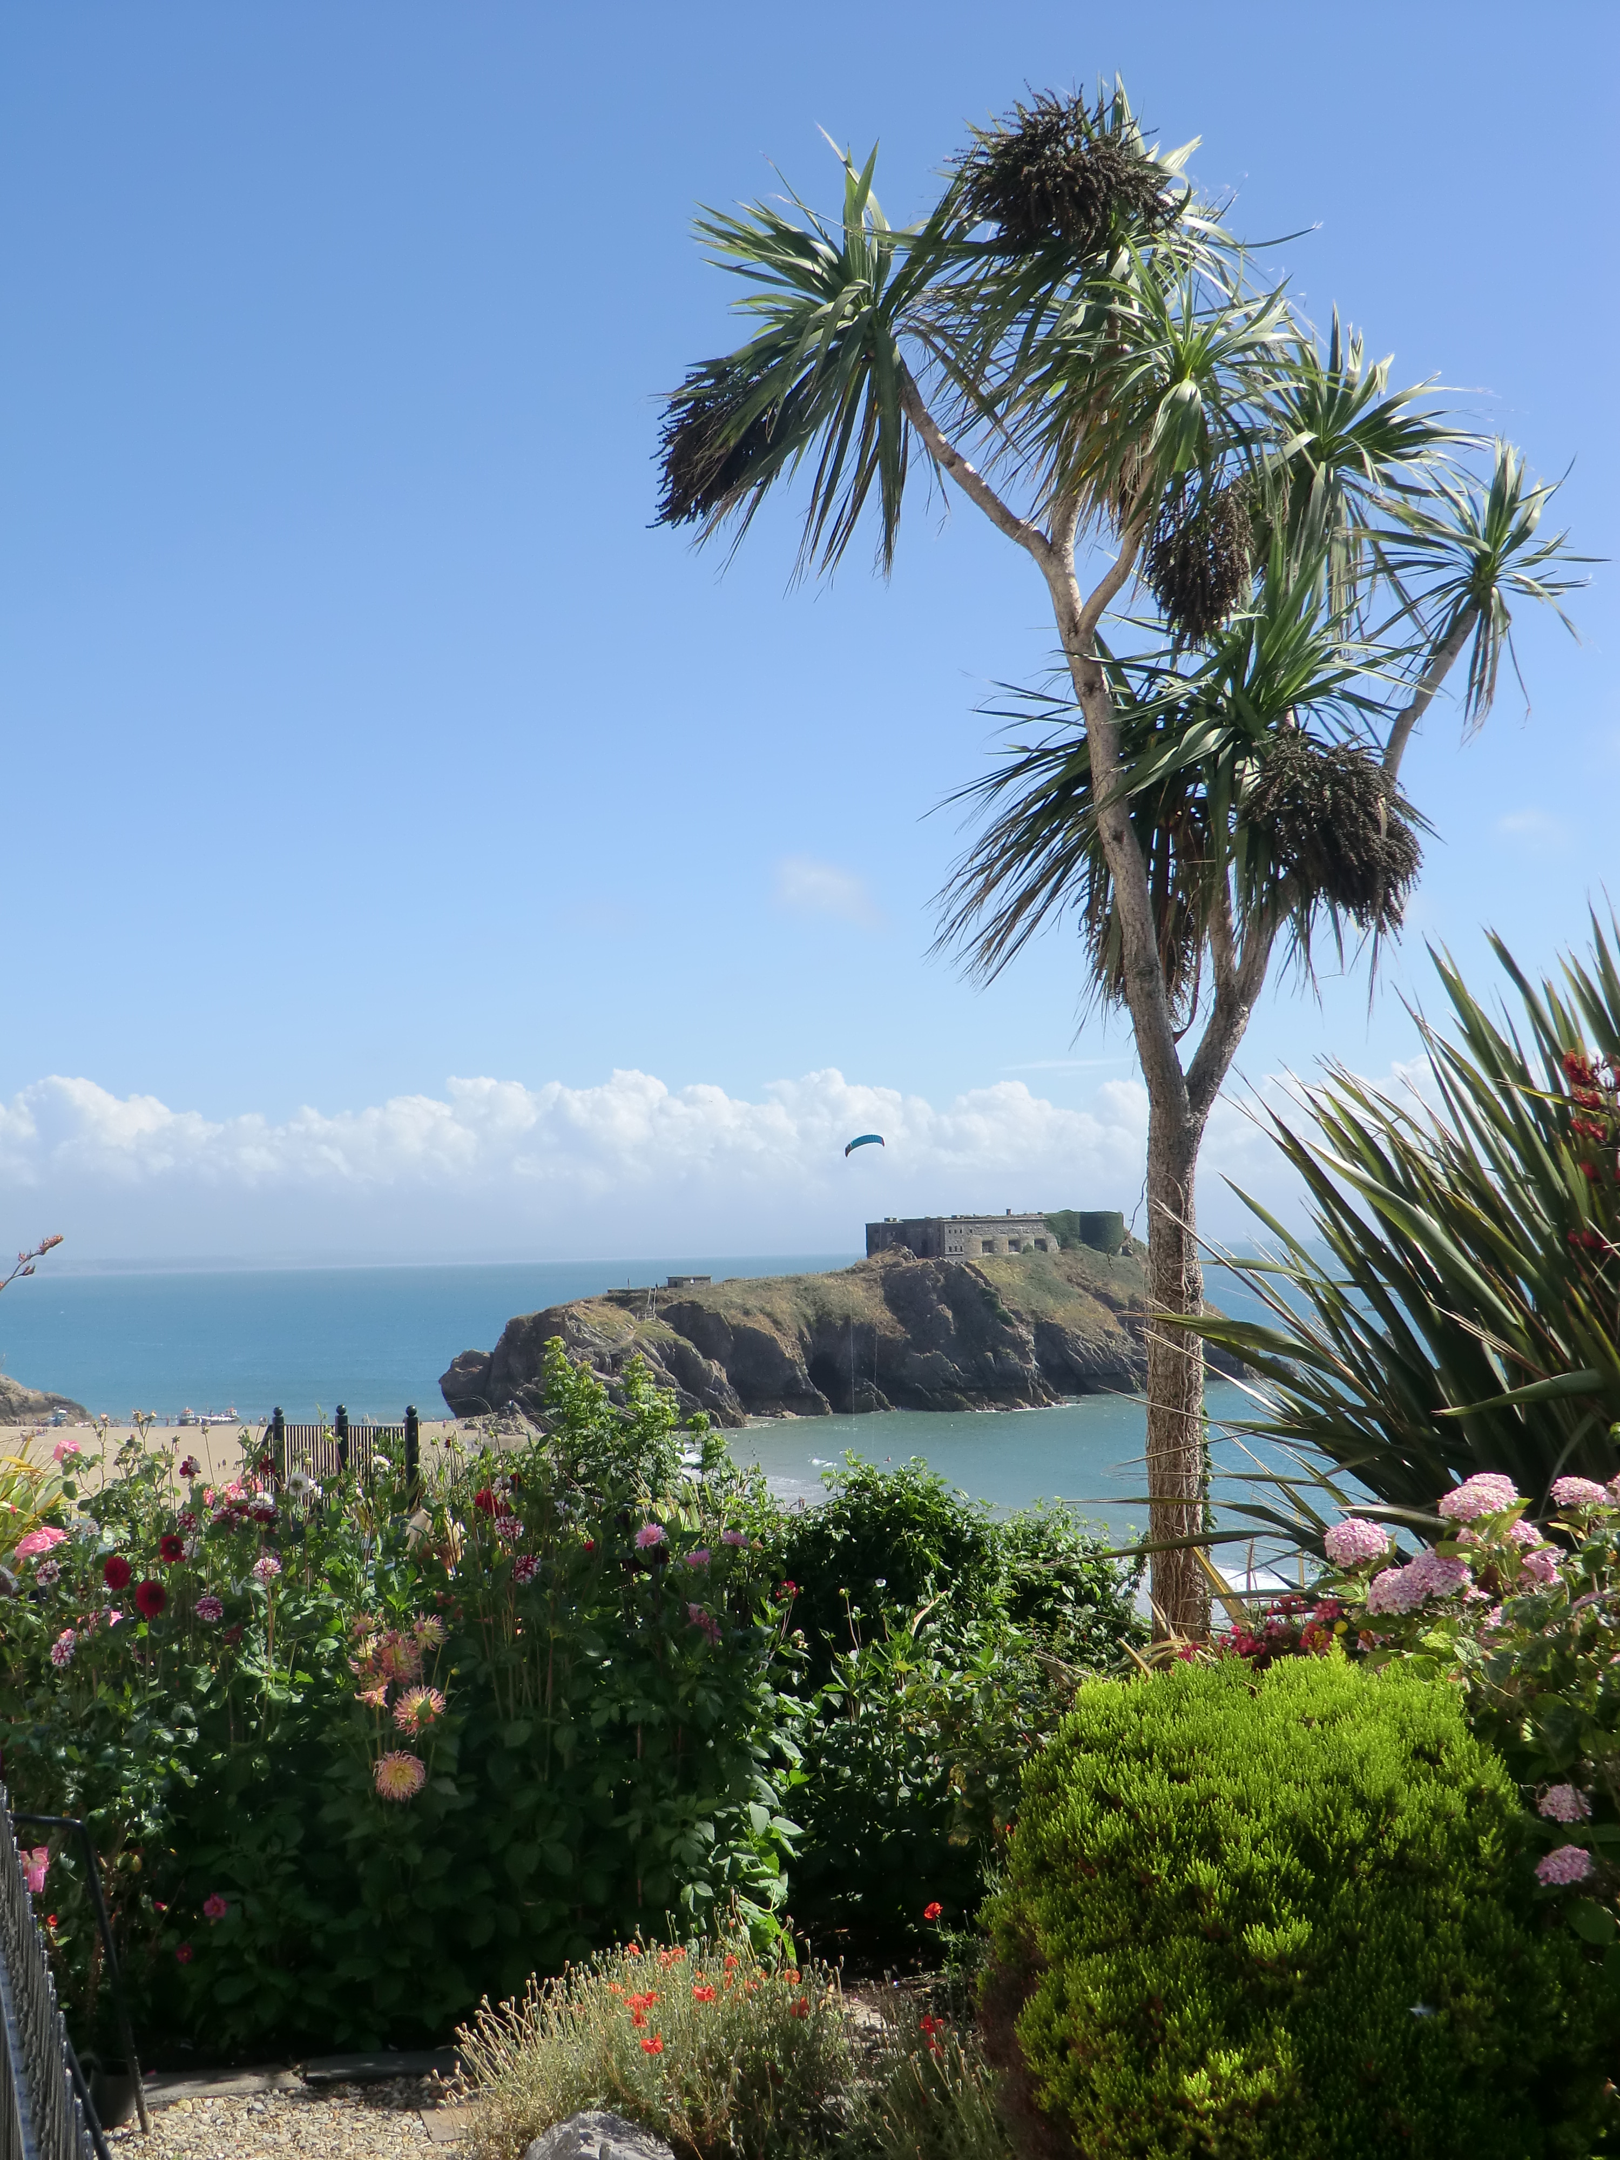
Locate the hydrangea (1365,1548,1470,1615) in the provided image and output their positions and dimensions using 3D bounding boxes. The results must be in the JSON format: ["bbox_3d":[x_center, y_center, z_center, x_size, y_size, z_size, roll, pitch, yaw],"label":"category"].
[{"bbox_3d":[1.243,1.027,6.000,0.210,0.125,0.160,-2,-3,0],"label":"hydrangea"}]

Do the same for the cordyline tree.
[{"bbox_3d":[0.853,-0.437,8.300,2.450,4.650,2.200,-2,-3,0],"label":"cordyline tree"}]

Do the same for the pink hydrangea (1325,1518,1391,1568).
[{"bbox_3d":[1.139,0.962,6.100,0.140,0.095,0.135,-2,-3,0],"label":"pink hydrangea"}]

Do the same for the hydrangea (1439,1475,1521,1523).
[{"bbox_3d":[1.367,0.856,6.000,0.165,0.095,0.155,-2,-3,0],"label":"hydrangea"}]

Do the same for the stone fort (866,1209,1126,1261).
[{"bbox_3d":[34.334,28.586,540.000,41.000,8.500,25.000,1,-4,-36],"label":"stone fort"}]

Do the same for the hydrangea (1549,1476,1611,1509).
[{"bbox_3d":[1.629,0.876,6.200,0.130,0.070,0.130,-2,-3,0],"label":"hydrangea"}]

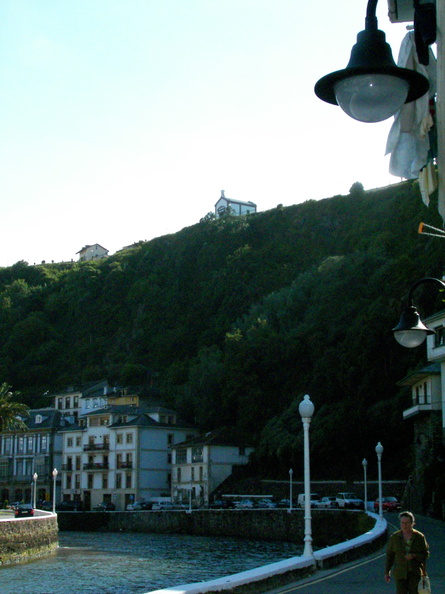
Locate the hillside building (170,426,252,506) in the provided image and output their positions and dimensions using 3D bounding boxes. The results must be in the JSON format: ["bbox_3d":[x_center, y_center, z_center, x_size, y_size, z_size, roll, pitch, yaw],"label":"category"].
[{"bbox_3d":[-0.787,26.579,165.028,10.400,12.200,10.600,7,-12,-34],"label":"hillside building"}]

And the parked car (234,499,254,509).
[{"bbox_3d":[2.783,26.115,133.472,1.680,1.430,4.000,4,-11,-20],"label":"parked car"}]

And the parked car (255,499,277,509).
[{"bbox_3d":[5.385,25.194,128.568,1.700,1.450,4.100,5,-11,-24],"label":"parked car"}]

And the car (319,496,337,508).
[{"bbox_3d":[10.989,21.657,110.908,1.680,1.430,4.000,3,-11,-16],"label":"car"}]

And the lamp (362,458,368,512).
[{"bbox_3d":[12.235,16.020,90.678,0.430,4.450,0.430,0,-10,0],"label":"lamp"}]

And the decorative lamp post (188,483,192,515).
[{"bbox_3d":[-4.248,26.453,141.550,0.380,3.850,0.380,0,-11,0],"label":"decorative lamp post"}]

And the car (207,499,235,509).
[{"bbox_3d":[-0.193,26.838,136.401,1.700,1.450,4.100,-7,-12,33],"label":"car"}]

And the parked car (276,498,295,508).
[{"bbox_3d":[7.002,23.003,117.777,1.700,1.430,4.100,3,-11,-15],"label":"parked car"}]

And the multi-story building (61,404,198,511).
[{"bbox_3d":[-15.049,25.752,171.176,12.800,16.713,19.800,10,-15,-43],"label":"multi-story building"}]

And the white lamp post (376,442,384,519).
[{"bbox_3d":[9.341,10.832,62.778,0.430,4.450,0.430,0,-10,0],"label":"white lamp post"}]

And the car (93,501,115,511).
[{"bbox_3d":[-16.481,29.147,147.162,1.700,1.450,4.100,-7,-12,33],"label":"car"}]

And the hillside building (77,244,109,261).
[{"bbox_3d":[-45.631,-15.398,374.735,8.200,5.500,10.000,5,-11,-25],"label":"hillside building"}]

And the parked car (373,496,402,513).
[{"bbox_3d":[16.063,20.238,103.543,1.650,1.430,3.850,2,-11,-11],"label":"parked car"}]

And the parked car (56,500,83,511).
[{"bbox_3d":[-22.000,30.241,154.064,1.750,1.450,4.200,-10,-14,42],"label":"parked car"}]

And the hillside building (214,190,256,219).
[{"bbox_3d":[3.862,-27.480,315.946,10.000,7.800,6.800,7,-12,-33],"label":"hillside building"}]

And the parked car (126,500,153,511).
[{"bbox_3d":[-11.756,29.646,151.124,1.720,1.430,4.200,-9,-14,41],"label":"parked car"}]

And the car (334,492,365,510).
[{"bbox_3d":[12.554,20.402,105.547,1.800,1.850,4.300,2,-11,-11],"label":"car"}]

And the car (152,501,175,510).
[{"bbox_3d":[-7.911,28.917,146.187,1.720,1.450,4.300,-10,-14,44],"label":"car"}]

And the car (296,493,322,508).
[{"bbox_3d":[10.032,23.483,121.764,1.750,1.870,4.200,5,-11,-24],"label":"car"}]

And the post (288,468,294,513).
[{"bbox_3d":[7.510,20.885,115.338,0.430,4.450,0.430,0,-10,0],"label":"post"}]

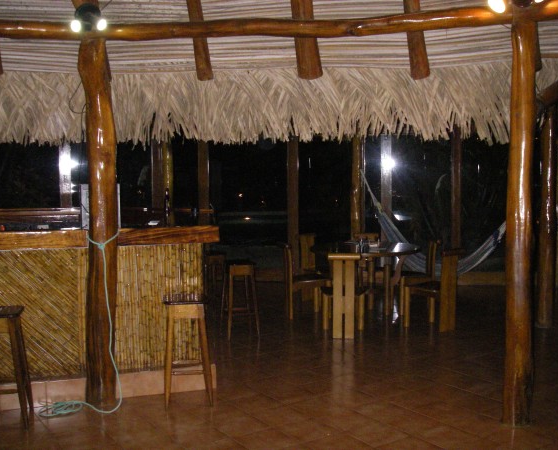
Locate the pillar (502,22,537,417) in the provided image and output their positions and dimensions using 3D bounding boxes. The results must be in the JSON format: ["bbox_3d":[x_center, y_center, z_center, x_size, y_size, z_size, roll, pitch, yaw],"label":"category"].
[{"bbox_3d":[1.545,-0.001,4.216,0.200,2.570,0.180,1,4,20],"label":"pillar"}]

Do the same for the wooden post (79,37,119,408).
[{"bbox_3d":[-1.280,-0.009,4.685,0.250,2.560,0.240,0,5,0],"label":"wooden post"}]

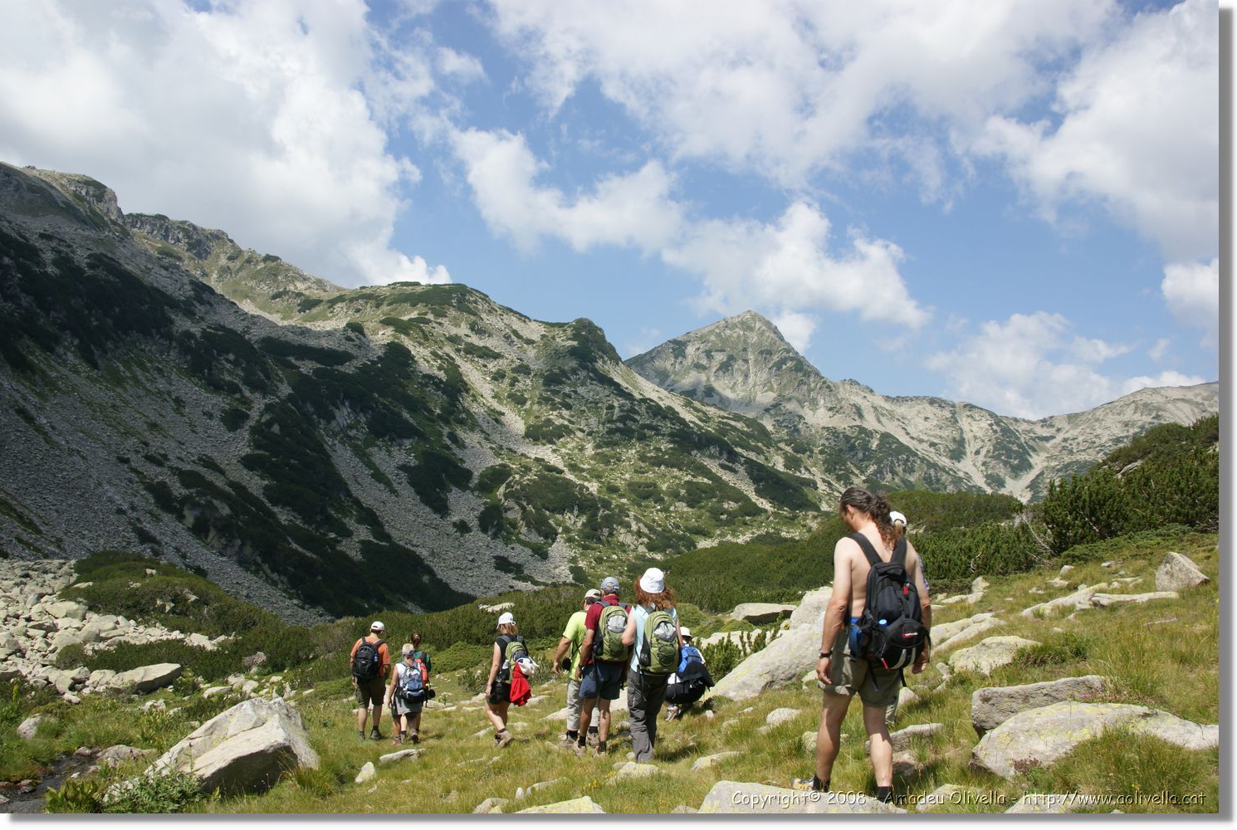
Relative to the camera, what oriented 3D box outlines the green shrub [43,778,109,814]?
[{"bbox_3d":[-5.982,4.197,10.300,0.700,0.420,0.580,3,-7,-29],"label":"green shrub"}]

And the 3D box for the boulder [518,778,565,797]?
[{"bbox_3d":[-0.609,2.954,7.401,0.397,0.135,0.238,0,-3,-5],"label":"boulder"}]

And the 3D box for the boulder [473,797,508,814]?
[{"bbox_3d":[-0.971,2.969,7.086,0.268,0.132,0.201,0,-3,-7],"label":"boulder"}]

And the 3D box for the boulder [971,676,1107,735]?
[{"bbox_3d":[2.959,2.042,6.575,0.962,0.392,0.529,-1,-3,15],"label":"boulder"}]

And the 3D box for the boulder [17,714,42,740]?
[{"bbox_3d":[-8.649,4.583,13.700,0.400,0.350,0.360,4,-7,-31],"label":"boulder"}]

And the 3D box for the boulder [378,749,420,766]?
[{"bbox_3d":[-2.727,4.262,11.634,0.526,0.186,0.316,1,-3,-13],"label":"boulder"}]

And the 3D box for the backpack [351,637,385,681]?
[{"bbox_3d":[-3.662,3.551,13.600,0.360,0.570,0.280,-1,-6,6],"label":"backpack"}]

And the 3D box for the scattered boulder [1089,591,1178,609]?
[{"bbox_3d":[8.274,2.978,15.000,1.380,0.240,0.600,-2,-6,17],"label":"scattered boulder"}]

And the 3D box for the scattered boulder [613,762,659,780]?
[{"bbox_3d":[0.140,2.846,7.460,0.369,0.117,0.258,0,-3,1],"label":"scattered boulder"}]

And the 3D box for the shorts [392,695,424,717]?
[{"bbox_3d":[-3.038,4.172,13.500,0.420,0.370,0.300,2,-6,-14],"label":"shorts"}]

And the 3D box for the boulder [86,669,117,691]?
[{"bbox_3d":[-10.133,5.197,18.300,0.600,0.400,0.500,3,-7,-27],"label":"boulder"}]

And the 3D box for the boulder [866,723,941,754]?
[{"bbox_3d":[2.025,2.284,6.600,0.510,0.210,0.340,-1,-6,11],"label":"boulder"}]

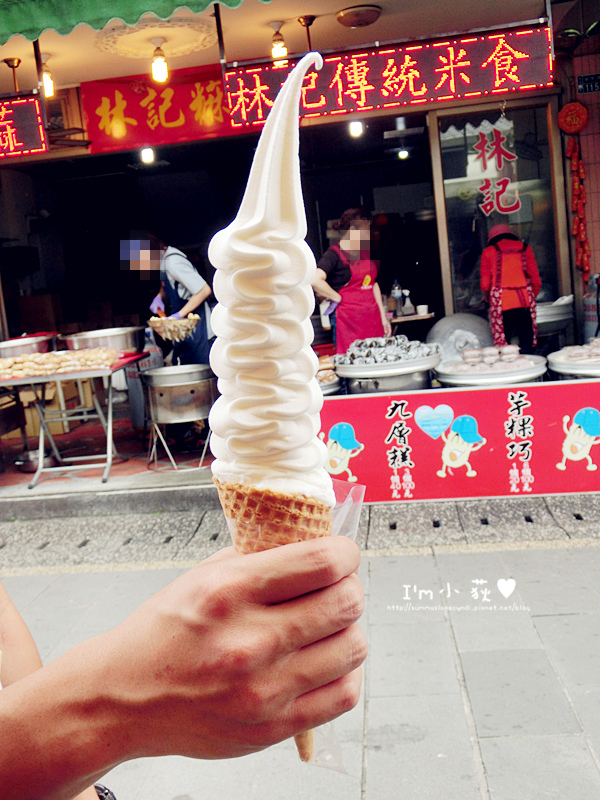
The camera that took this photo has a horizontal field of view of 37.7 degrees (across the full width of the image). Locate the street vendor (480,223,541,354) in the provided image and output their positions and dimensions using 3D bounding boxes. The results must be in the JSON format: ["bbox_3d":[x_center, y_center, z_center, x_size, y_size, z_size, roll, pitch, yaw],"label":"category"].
[{"bbox_3d":[1.462,-0.485,6.033,0.460,1.440,0.500,-5,7,6],"label":"street vendor"}]

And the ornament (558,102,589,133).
[{"bbox_3d":[1.895,-1.943,6.062,0.215,0.215,0.040,-5,7,6],"label":"ornament"}]

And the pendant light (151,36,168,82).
[{"bbox_3d":[-0.883,-2.138,5.522,0.105,0.275,0.105,-5,7,6],"label":"pendant light"}]

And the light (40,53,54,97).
[{"bbox_3d":[-1.609,-2.064,5.595,0.105,0.275,0.105,-5,7,6],"label":"light"}]

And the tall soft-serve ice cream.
[{"bbox_3d":[-0.010,0.011,0.415,0.066,0.335,0.060,-5,7,6],"label":"tall soft-serve ice cream"}]

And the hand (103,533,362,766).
[{"bbox_3d":[-0.030,0.115,0.405,0.118,0.100,0.085,-6,7,-6],"label":"hand"}]

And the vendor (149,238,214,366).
[{"bbox_3d":[-0.898,-0.382,6.456,0.600,1.580,0.500,-9,8,-29],"label":"vendor"}]

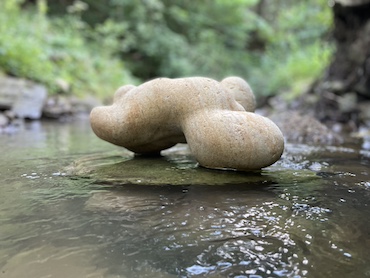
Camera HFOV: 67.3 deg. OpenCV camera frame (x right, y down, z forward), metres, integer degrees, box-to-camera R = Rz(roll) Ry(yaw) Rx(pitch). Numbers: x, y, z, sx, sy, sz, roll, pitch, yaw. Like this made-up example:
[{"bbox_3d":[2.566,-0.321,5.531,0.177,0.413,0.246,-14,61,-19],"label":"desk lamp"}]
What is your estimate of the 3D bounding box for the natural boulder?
[{"bbox_3d":[-0.004,-0.029,0.435,0.285,0.135,0.180,0,6,0],"label":"natural boulder"}]

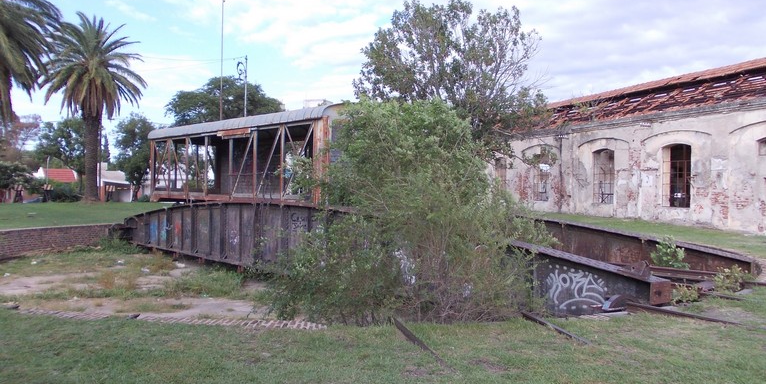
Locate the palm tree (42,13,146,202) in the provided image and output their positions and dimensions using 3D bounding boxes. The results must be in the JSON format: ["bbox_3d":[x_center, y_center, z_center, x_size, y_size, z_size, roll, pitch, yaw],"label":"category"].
[{"bbox_3d":[-19.097,-5.593,41.000,6.900,12.400,6.800,0,1,0],"label":"palm tree"}]

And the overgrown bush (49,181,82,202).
[{"bbox_3d":[-23.067,0.000,45.000,2.500,1.500,2.200,0,1,0],"label":"overgrown bush"}]

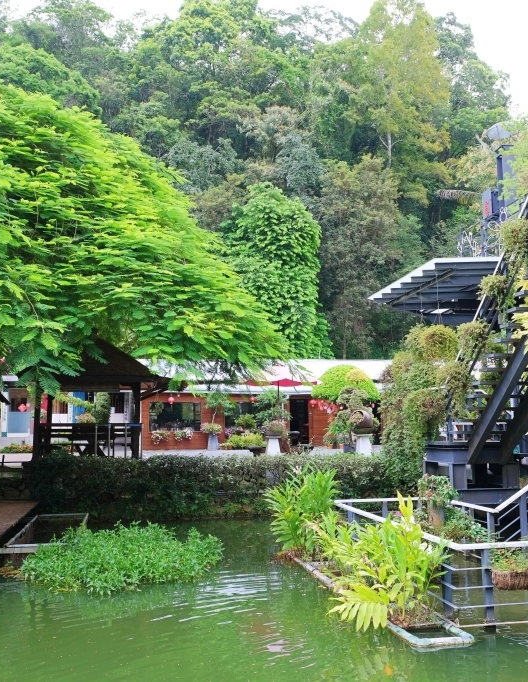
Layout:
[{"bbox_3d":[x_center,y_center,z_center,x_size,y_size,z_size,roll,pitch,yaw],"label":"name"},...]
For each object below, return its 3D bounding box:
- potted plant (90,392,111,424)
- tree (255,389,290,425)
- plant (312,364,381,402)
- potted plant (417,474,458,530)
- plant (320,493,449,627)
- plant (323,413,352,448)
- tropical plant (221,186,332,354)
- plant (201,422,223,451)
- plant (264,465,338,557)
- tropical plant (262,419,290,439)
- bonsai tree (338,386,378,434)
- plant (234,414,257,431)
[{"bbox_3d":[-5.834,2.531,24.500,0.680,1.350,0.680,0,-7,0],"label":"potted plant"},{"bbox_3d":[0.255,1.953,20.500,1.080,1.150,1.000,0,-7,0],"label":"tree"},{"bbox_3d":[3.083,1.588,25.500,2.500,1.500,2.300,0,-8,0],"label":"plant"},{"bbox_3d":[2.975,2.769,11.700,0.720,0.970,0.700,0,-8,0],"label":"potted plant"},{"bbox_3d":[1.501,2.759,8.500,1.500,1.650,1.450,0,-7,0],"label":"plant"},{"bbox_3d":[2.854,3.476,26.500,1.150,1.400,1.050,0,-8,0],"label":"plant"},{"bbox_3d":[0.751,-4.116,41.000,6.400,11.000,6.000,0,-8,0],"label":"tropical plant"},{"bbox_3d":[-2.077,3.779,27.000,0.870,1.120,0.820,0,-8,0],"label":"plant"},{"bbox_3d":[0.643,2.848,11.400,1.270,1.500,1.200,0,-8,0],"label":"plant"},{"bbox_3d":[0.320,2.436,19.000,0.720,0.580,0.680,0,-8,0],"label":"tropical plant"},{"bbox_3d":[2.740,2.066,20.000,1.200,1.450,1.100,0,-7,0],"label":"bonsai tree"},{"bbox_3d":[-0.691,3.046,25.500,0.850,0.650,0.800,0,-7,0],"label":"plant"}]

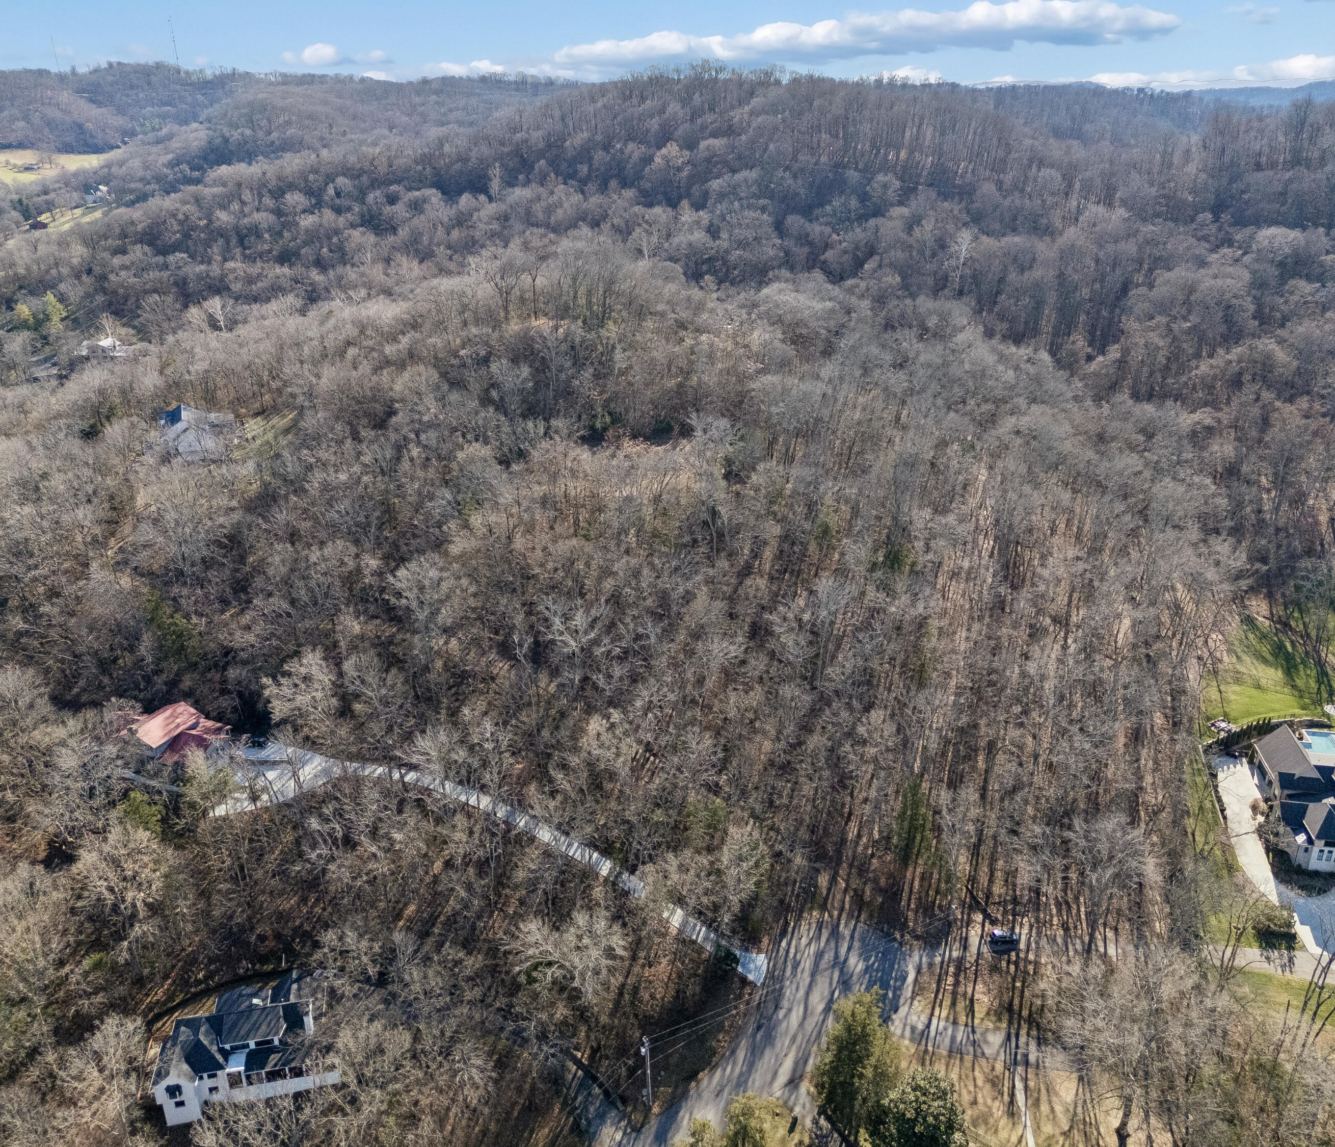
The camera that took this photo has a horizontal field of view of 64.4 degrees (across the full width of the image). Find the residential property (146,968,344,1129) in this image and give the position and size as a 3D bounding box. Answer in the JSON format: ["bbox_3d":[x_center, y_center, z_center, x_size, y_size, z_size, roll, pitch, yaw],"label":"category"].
[{"bbox_3d":[-52.521,60.445,136.482,21.200,9.000,14.800,-4,24,-10],"label":"residential property"}]

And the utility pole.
[{"bbox_3d":[-2.463,62.159,131.617,1.000,11.700,0.700,0,23,0],"label":"utility pole"}]

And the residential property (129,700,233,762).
[{"bbox_3d":[-89.465,29.257,192.214,15.000,7.200,12.200,10,25,23],"label":"residential property"}]

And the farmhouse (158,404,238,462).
[{"bbox_3d":[-140.816,-42.281,318.000,19.600,9.600,24.000,-5,24,-11],"label":"farmhouse"}]

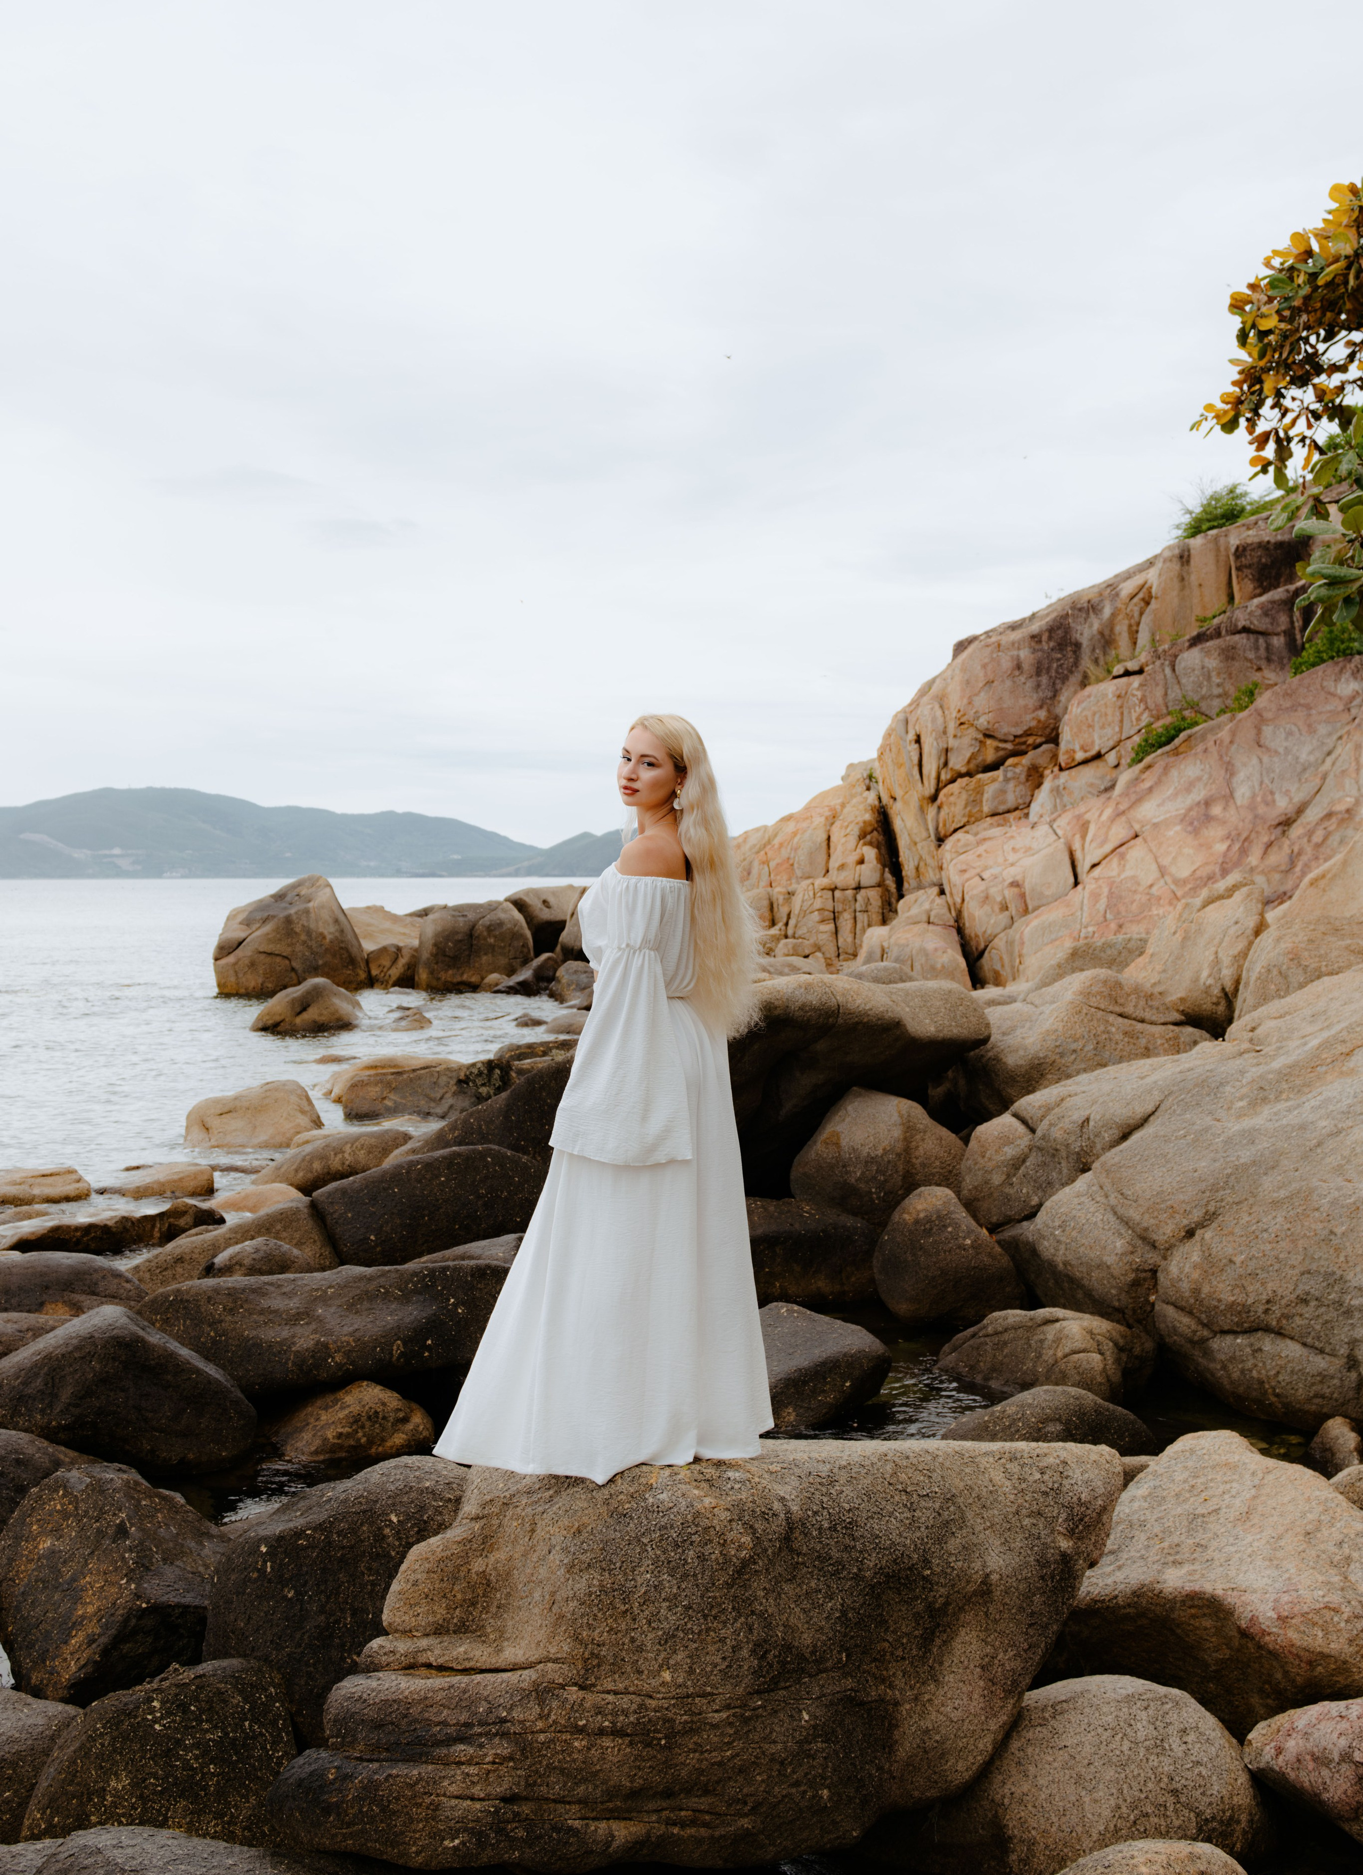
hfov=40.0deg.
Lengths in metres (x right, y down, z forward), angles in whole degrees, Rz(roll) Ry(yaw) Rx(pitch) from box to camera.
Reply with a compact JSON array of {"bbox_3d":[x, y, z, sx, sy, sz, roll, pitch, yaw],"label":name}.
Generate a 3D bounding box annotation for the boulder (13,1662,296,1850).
[{"bbox_3d":[-1.167,1.887,4.200,0.660,0.500,0.660,0,2,-16],"label":"boulder"}]

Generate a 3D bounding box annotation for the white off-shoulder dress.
[{"bbox_3d":[-0.182,0.523,4.360,0.760,1.390,0.580,0,2,10],"label":"white off-shoulder dress"}]

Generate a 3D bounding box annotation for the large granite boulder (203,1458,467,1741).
[{"bbox_3d":[-0.886,1.733,4.950,0.740,0.720,0.850,0,2,-10],"label":"large granite boulder"}]

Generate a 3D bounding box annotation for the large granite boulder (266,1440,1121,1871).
[{"bbox_3d":[0.030,1.630,4.420,1.980,0.900,1.150,0,2,0],"label":"large granite boulder"}]

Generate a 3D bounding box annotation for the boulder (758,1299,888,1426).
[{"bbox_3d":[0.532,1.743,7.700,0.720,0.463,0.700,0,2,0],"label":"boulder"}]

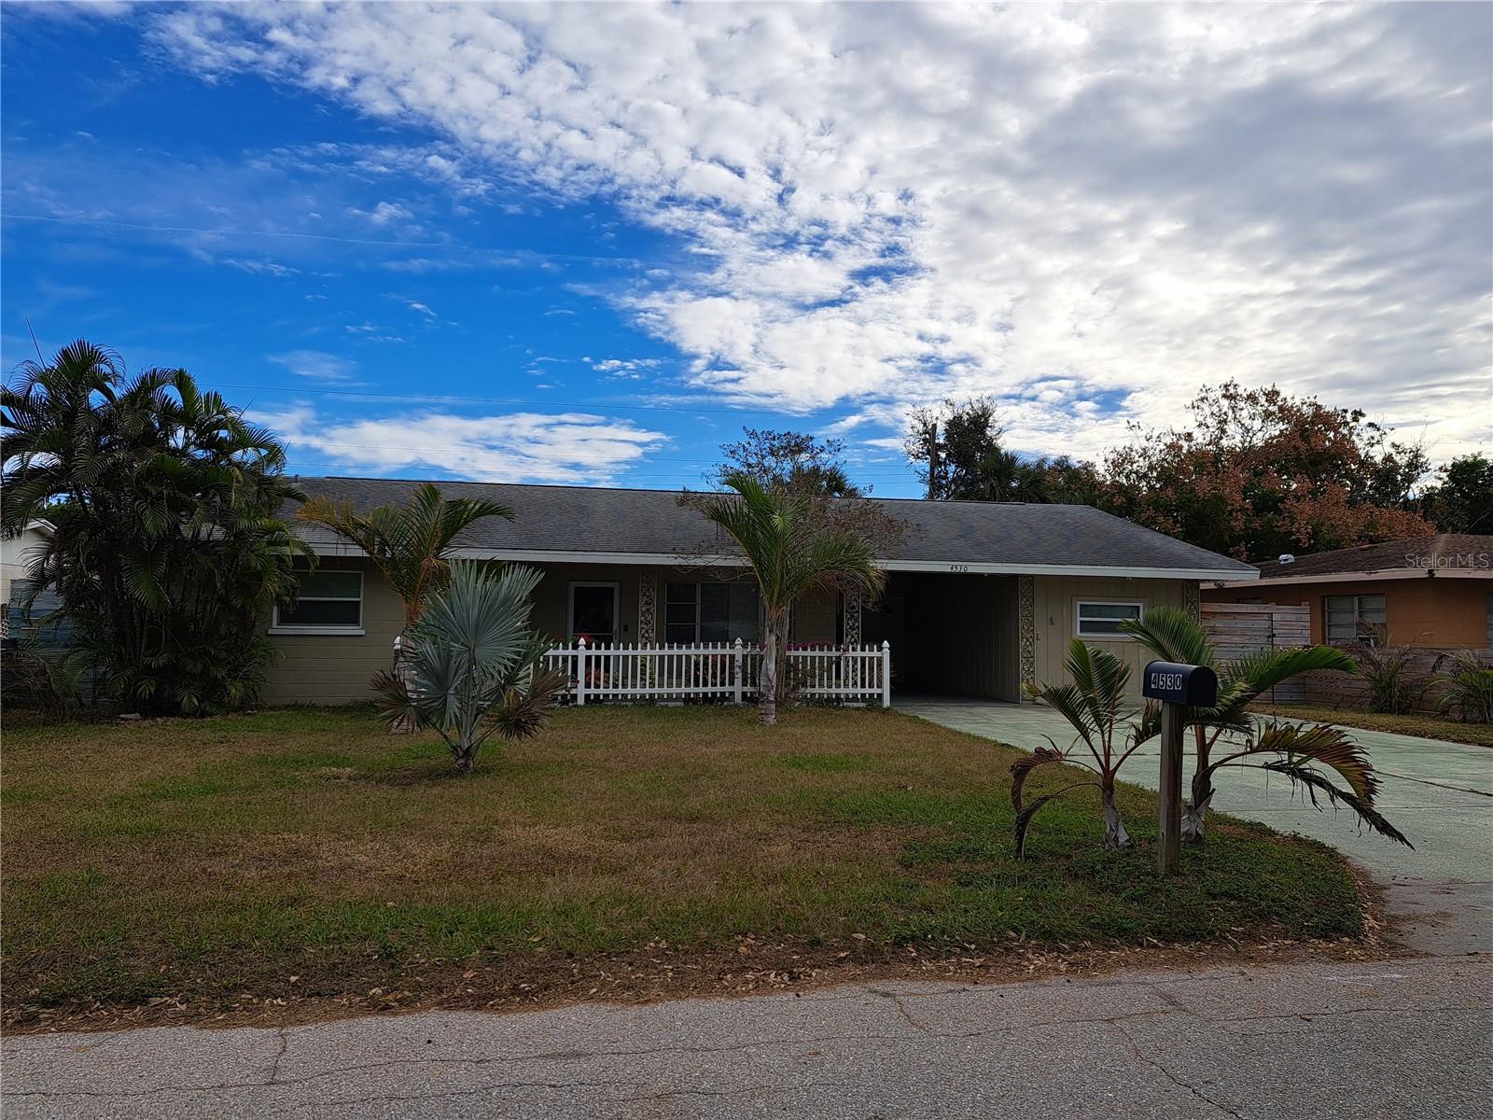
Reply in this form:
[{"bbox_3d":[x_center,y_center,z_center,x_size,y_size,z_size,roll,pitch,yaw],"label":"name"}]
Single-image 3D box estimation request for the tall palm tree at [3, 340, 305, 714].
[{"bbox_3d":[-8.636,-0.500,14.838,4.000,5.320,3.700,2,-4,-11],"label":"tall palm tree"}]

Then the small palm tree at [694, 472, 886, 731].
[{"bbox_3d":[0.583,0.546,14.344,2.500,3.460,2.400,2,-4,-11],"label":"small palm tree"}]

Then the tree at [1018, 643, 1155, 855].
[{"bbox_3d":[2.117,1.163,6.460,0.850,1.300,0.950,2,-4,-11],"label":"tree"}]

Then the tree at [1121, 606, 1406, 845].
[{"bbox_3d":[3.361,1.083,6.704,1.800,1.520,1.500,2,-4,-11],"label":"tree"}]

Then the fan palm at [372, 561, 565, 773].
[{"bbox_3d":[-2.546,0.982,9.363,1.700,1.870,1.650,2,-4,-11],"label":"fan palm"}]

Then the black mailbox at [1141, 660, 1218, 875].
[{"bbox_3d":[2.576,1.243,6.161,0.180,1.260,0.510,1,-4,-7],"label":"black mailbox"}]

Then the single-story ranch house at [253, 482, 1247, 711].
[{"bbox_3d":[-0.954,0.579,22.649,18.700,4.360,11.400,2,-4,-11],"label":"single-story ranch house"}]

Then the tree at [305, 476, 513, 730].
[{"bbox_3d":[-4.179,0.599,12.559,2.500,2.990,2.300,2,-4,-11],"label":"tree"}]

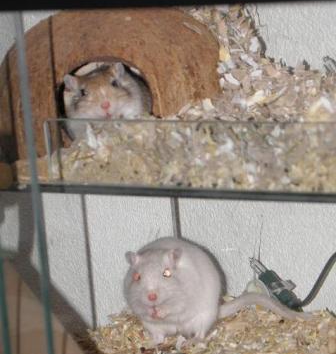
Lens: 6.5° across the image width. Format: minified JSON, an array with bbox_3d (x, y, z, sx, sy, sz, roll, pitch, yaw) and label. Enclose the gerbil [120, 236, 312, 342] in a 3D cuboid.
[{"bbox_3d":[0.028,0.069,1.800,0.100,0.061,0.080,-1,12,14],"label":"gerbil"}]

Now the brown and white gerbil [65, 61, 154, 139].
[{"bbox_3d":[-0.036,-0.045,1.750,0.054,0.055,0.085,-4,12,3],"label":"brown and white gerbil"}]

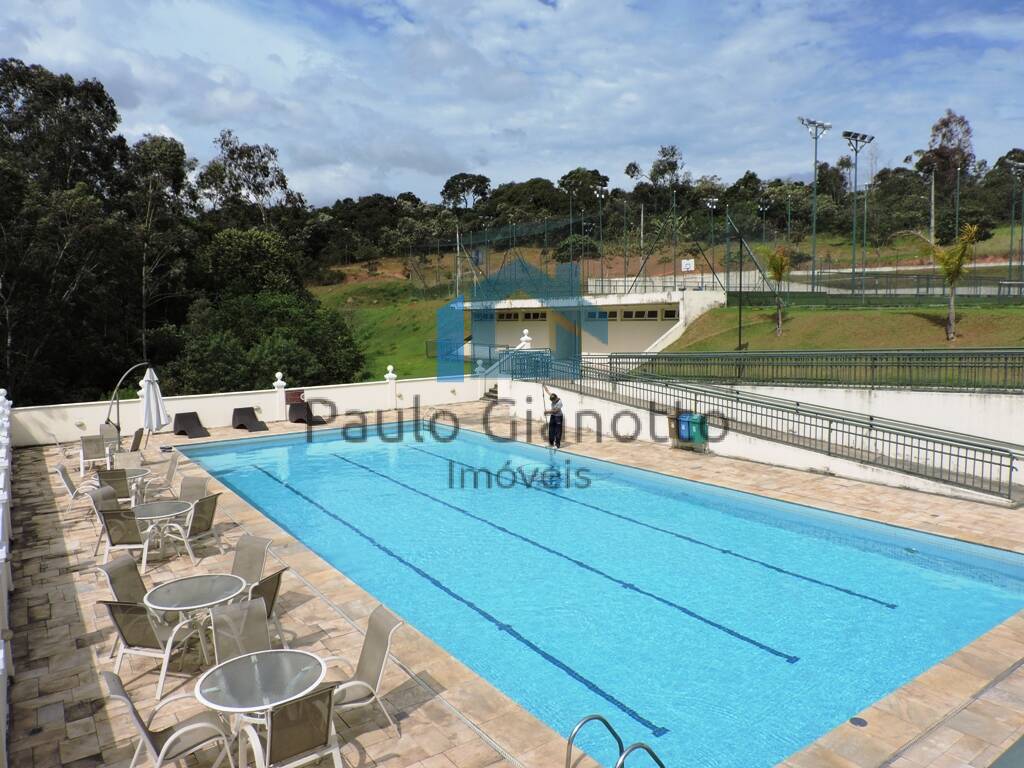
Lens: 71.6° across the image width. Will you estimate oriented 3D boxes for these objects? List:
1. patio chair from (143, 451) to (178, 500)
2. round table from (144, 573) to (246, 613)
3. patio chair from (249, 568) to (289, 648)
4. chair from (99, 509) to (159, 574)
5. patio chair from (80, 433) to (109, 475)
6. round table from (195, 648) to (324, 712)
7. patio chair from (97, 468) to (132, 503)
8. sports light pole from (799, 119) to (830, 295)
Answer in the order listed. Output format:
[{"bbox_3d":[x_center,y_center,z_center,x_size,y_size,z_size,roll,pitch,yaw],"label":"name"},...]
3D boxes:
[{"bbox_3d":[-7.623,2.104,15.323,0.710,1.060,0.600,-4,6,-26],"label":"patio chair"},{"bbox_3d":[-3.429,2.622,7.778,1.020,0.720,1.020,-5,7,-35],"label":"round table"},{"bbox_3d":[-2.870,2.512,7.661,0.790,0.970,0.600,2,6,25],"label":"patio chair"},{"bbox_3d":[-5.642,2.268,10.505,0.590,0.990,0.740,-1,6,-3],"label":"chair"},{"bbox_3d":[-10.112,1.708,17.226,0.590,0.990,0.740,-4,6,-27],"label":"patio chair"},{"bbox_3d":[-2.226,3.008,6.440,1.110,0.720,1.110,-1,5,0],"label":"round table"},{"bbox_3d":[-7.333,2.019,13.339,0.600,0.970,0.790,-2,6,-10],"label":"patio chair"},{"bbox_3d":[13.479,-7.800,31.600,2.100,8.384,0.550,-5,7,-35],"label":"sports light pole"}]

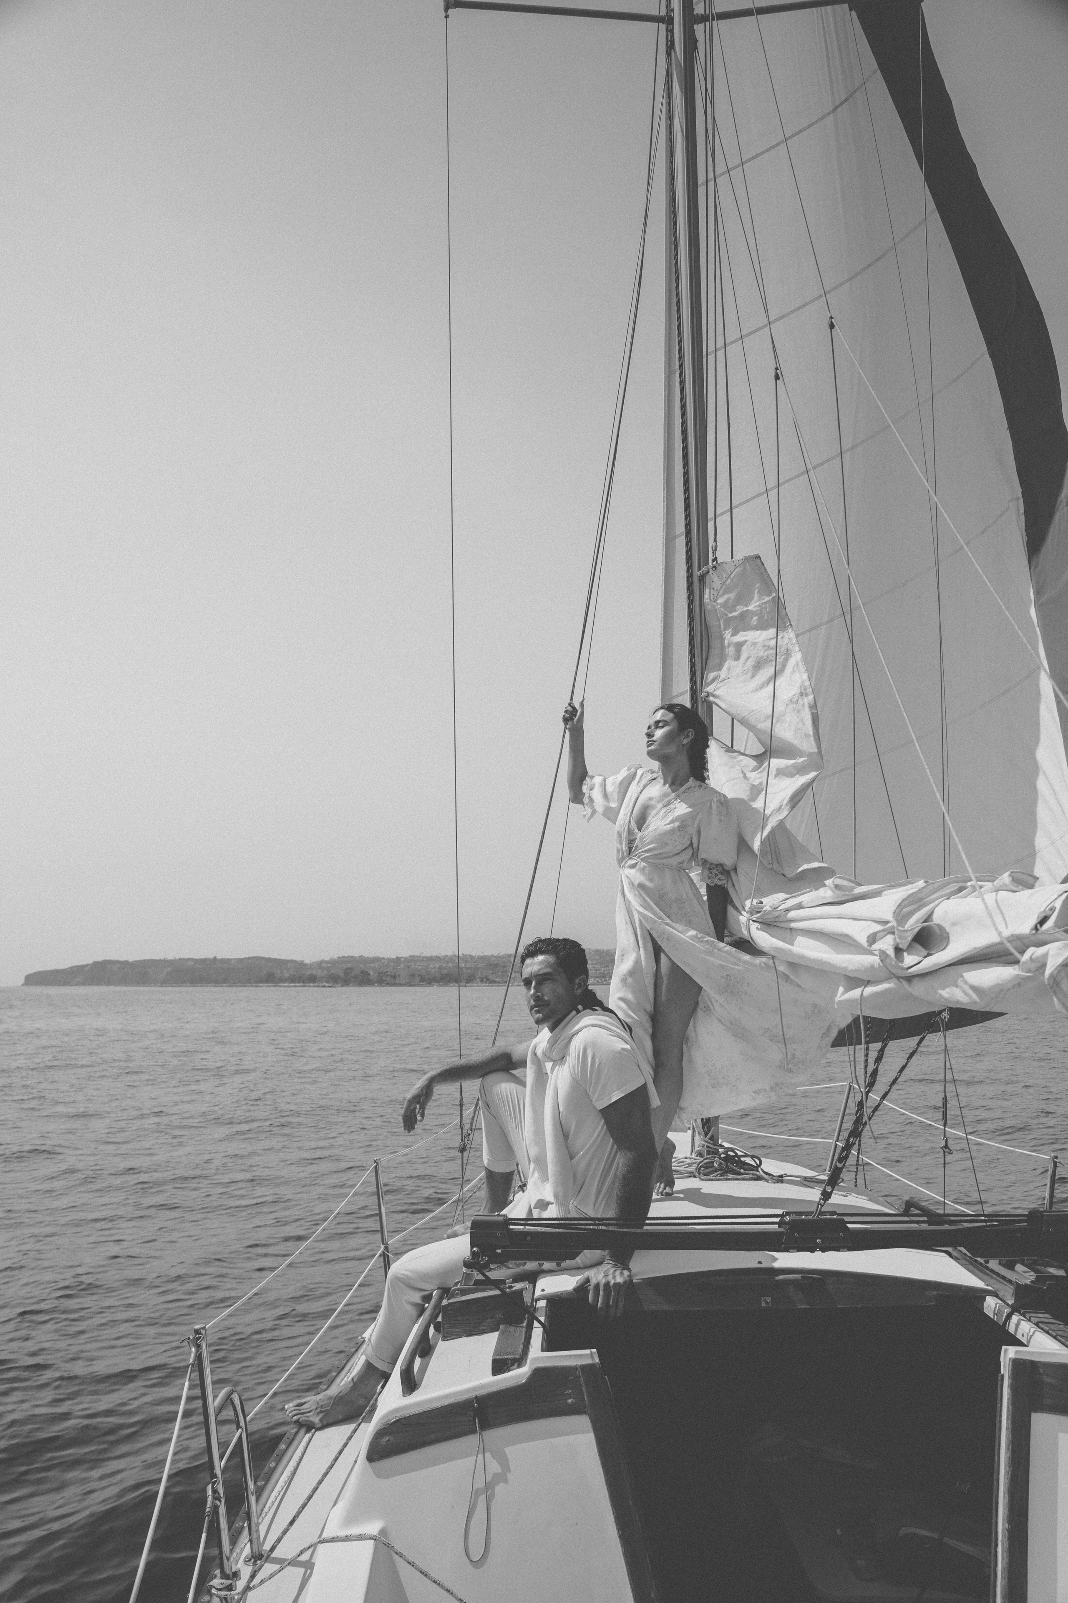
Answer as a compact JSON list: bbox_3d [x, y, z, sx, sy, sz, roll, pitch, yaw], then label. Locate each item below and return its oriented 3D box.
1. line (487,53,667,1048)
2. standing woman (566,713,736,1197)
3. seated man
[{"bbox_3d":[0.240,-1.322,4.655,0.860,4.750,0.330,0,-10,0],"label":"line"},{"bbox_3d":[0.415,0.491,3.904,0.420,1.730,0.640,9,-14,-43],"label":"standing woman"},{"bbox_3d":[-0.180,0.888,2.657,0.820,1.110,0.760,5,-11,-26],"label":"seated man"}]

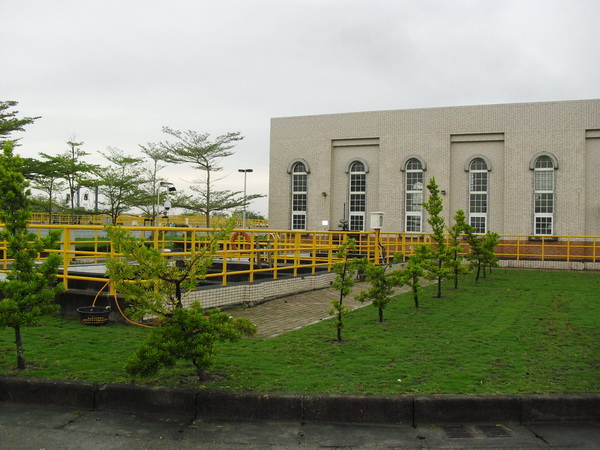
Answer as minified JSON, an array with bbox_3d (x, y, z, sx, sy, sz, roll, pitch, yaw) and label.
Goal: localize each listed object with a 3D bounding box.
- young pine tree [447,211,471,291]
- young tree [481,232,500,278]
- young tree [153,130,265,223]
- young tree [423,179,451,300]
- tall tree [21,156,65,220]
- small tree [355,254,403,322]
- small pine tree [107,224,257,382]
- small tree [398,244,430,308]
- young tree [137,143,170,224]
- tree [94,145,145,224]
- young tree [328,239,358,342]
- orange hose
[{"bbox_3d":[4.363,0.669,17.203,0.689,2.220,0.689,1,-1,0],"label":"young pine tree"},{"bbox_3d":[6.700,1.039,21.979,0.757,1.656,0.757,1,-1,0],"label":"young tree"},{"bbox_3d":[-6.905,-2.844,48.032,8.154,9.465,7.400,1,-1,0],"label":"young tree"},{"bbox_3d":[3.208,0.296,14.671,0.682,2.873,0.682,1,-1,0],"label":"young tree"},{"bbox_3d":[-21.662,-2.068,53.022,4.100,7.498,4.100,1,-1,0],"label":"tall tree"},{"bbox_3d":[1.315,1.080,10.577,0.814,1.159,0.750,1,-1,0],"label":"small tree"},{"bbox_3d":[-1.225,0.773,6.322,1.542,1.597,1.300,1,-1,0],"label":"small pine tree"},{"bbox_3d":[2.312,1.047,12.678,0.671,1.301,0.671,1,-1,0],"label":"small tree"},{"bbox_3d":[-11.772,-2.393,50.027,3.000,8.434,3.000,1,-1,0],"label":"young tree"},{"bbox_3d":[-14.707,-2.316,51.026,4.300,8.198,4.300,1,-1,0],"label":"tree"},{"bbox_3d":[0.584,0.907,8.671,0.403,1.440,0.403,1,-1,0],"label":"young tree"},{"bbox_3d":[-2.772,1.249,9.800,1.000,0.740,0.500,1,-1,24],"label":"orange hose"}]

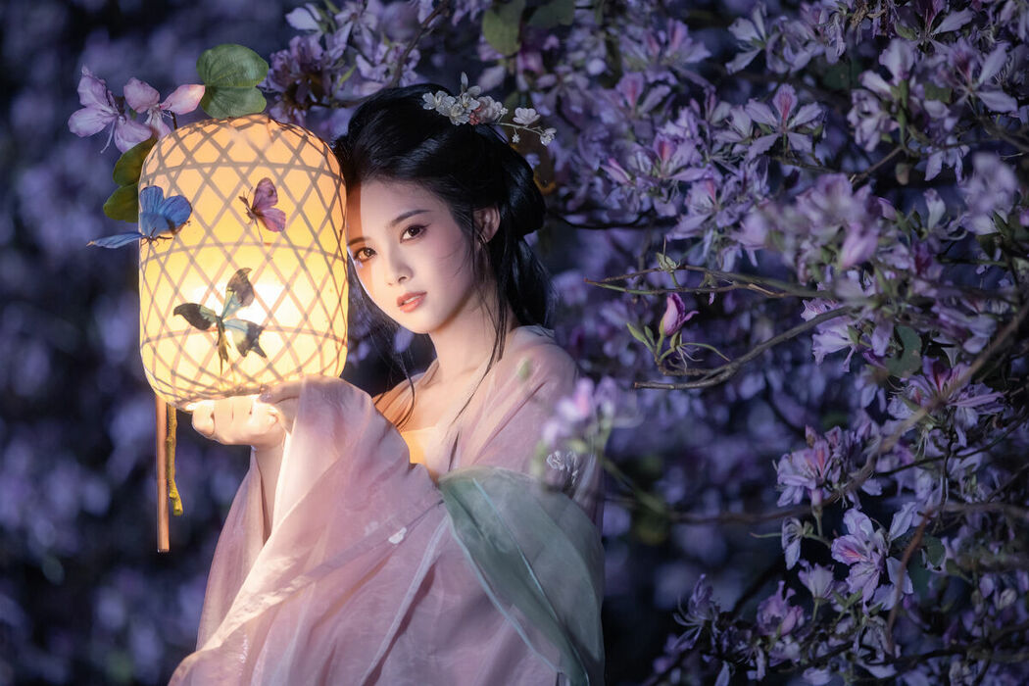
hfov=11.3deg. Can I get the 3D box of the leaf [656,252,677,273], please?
[{"bbox_3d":[0.159,-0.085,5.450,0.023,0.023,0.015,0,0,0],"label":"leaf"}]

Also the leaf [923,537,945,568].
[{"bbox_3d":[0.451,0.223,5.580,0.023,0.033,0.015,0,-2,0],"label":"leaf"}]

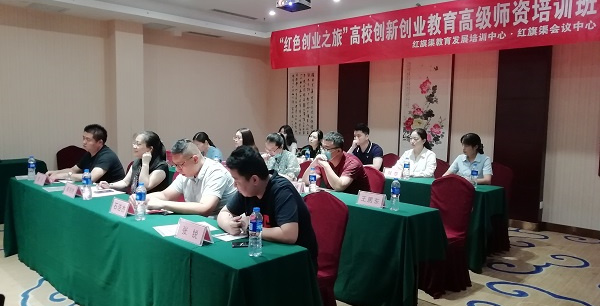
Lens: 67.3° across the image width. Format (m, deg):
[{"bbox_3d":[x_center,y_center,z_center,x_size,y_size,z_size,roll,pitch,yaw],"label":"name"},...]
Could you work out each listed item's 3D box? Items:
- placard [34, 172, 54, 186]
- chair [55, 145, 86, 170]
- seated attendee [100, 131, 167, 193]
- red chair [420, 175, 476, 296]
[{"bbox_3d":[-2.370,0.238,4.178,0.220,0.104,0.100,6,7,44],"label":"placard"},{"bbox_3d":[-3.022,0.386,6.064,0.560,0.950,0.470,6,7,44],"label":"chair"},{"bbox_3d":[-1.425,0.436,3.942,0.512,1.251,0.768,6,7,44],"label":"seated attendee"},{"bbox_3d":[1.171,0.678,3.868,0.470,0.950,0.560,6,7,44],"label":"red chair"}]

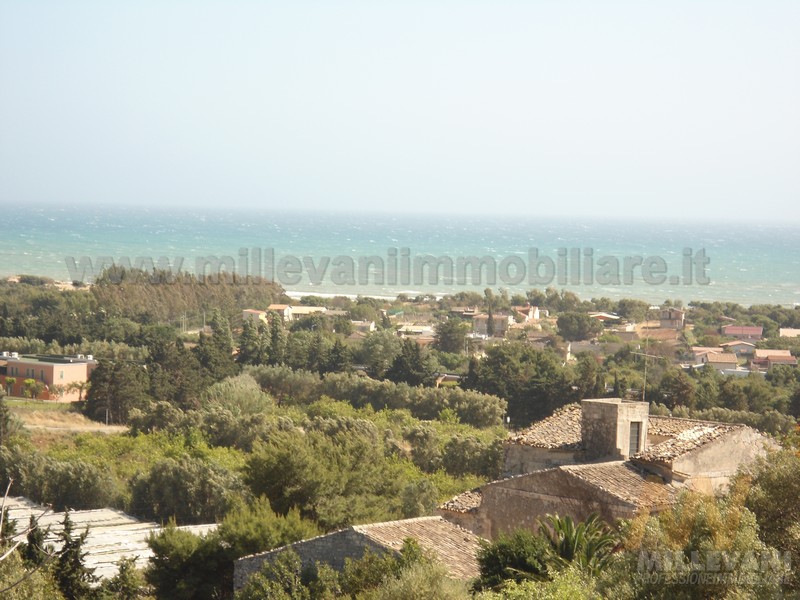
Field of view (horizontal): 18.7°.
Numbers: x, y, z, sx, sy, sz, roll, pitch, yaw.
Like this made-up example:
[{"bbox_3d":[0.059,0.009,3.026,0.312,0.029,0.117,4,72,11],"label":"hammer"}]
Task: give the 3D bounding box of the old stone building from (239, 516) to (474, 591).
[{"bbox_3d":[-0.140,12.120,104.340,13.520,5.200,5.900,3,3,40],"label":"old stone building"}]

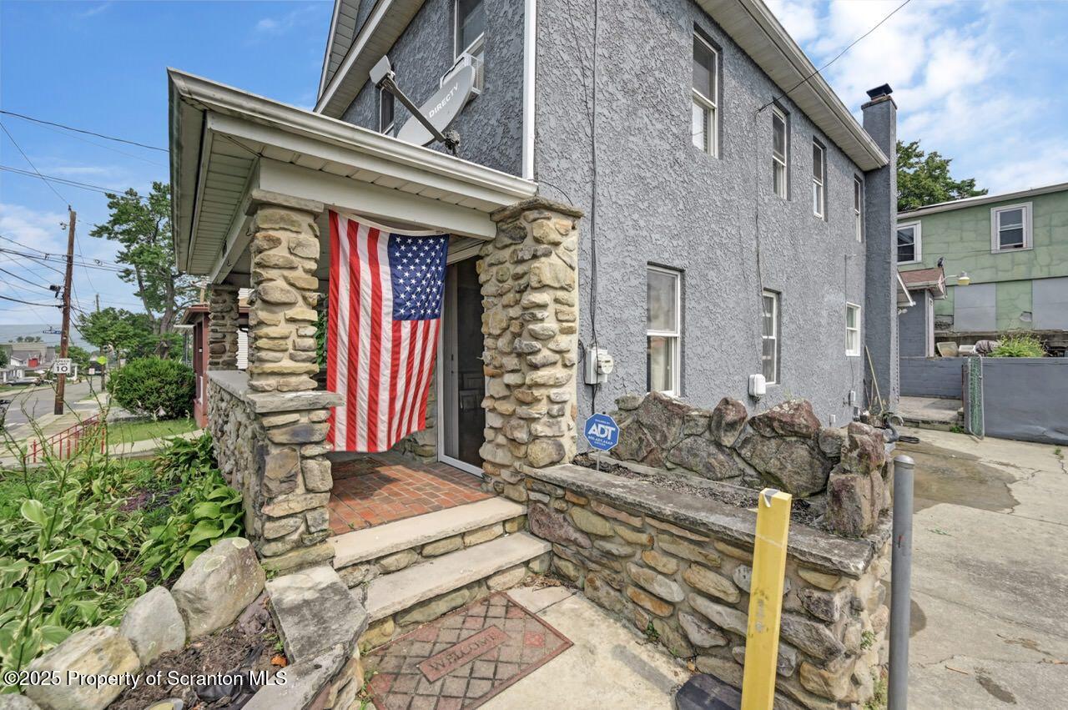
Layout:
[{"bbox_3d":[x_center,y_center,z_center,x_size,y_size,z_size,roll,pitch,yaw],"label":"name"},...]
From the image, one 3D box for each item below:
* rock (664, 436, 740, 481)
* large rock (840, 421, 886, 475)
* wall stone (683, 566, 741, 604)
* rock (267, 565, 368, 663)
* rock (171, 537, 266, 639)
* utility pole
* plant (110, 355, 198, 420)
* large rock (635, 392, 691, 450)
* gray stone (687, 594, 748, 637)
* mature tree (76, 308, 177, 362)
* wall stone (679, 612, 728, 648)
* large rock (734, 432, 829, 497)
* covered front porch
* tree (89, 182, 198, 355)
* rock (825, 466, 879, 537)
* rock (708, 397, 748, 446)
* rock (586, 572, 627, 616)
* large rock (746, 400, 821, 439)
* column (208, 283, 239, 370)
[{"bbox_3d":[1.175,0.717,2.926,0.280,0.270,0.460,0,0,-42],"label":"rock"},{"bbox_3d":[1.625,0.448,2.050,0.180,0.230,0.200,0,0,-41],"label":"large rock"},{"bbox_3d":[0.845,1.082,1.980,0.120,0.100,0.260,0,0,-41],"label":"wall stone"},{"bbox_3d":[-1.022,1.188,1.930,0.330,0.120,0.580,0,0,-41],"label":"rock"},{"bbox_3d":[-1.604,1.142,2.100,0.320,0.340,0.420,0,0,-41],"label":"rock"},{"bbox_3d":[-22.542,-2.091,20.000,0.290,9.900,0.290,4,0,0],"label":"utility pole"},{"bbox_3d":[-11.040,0.941,12.000,1.800,1.800,1.850,0,0,-40],"label":"plant"},{"bbox_3d":[0.971,0.483,3.140,0.260,0.360,0.380,0,0,-41],"label":"large rock"},{"bbox_3d":[0.880,1.171,1.922,0.140,0.125,0.290,0,0,-40],"label":"gray stone"},{"bbox_3d":[-35.435,-0.500,36.000,7.000,7.200,7.200,0,0,-41],"label":"mature tree"},{"bbox_3d":[0.829,1.309,1.982,0.140,0.125,0.240,0,0,-40],"label":"wall stone"},{"bbox_3d":[1.519,0.663,2.575,0.310,0.360,0.510,0,0,-42],"label":"large rock"},{"bbox_3d":[-2.018,0.050,4.076,2.300,2.300,4.700,0,0,-41],"label":"covered front porch"},{"bbox_3d":[-21.790,-3.700,24.000,6.800,12.600,6.800,0,0,-41],"label":"tree"},{"bbox_3d":[1.430,0.648,1.870,0.180,0.280,0.200,0,0,-41],"label":"rock"},{"bbox_3d":[1.318,0.451,2.821,0.250,0.320,0.230,0,0,-42],"label":"rock"},{"bbox_3d":[0.451,1.367,2.433,0.140,0.165,0.310,0,0,-40],"label":"rock"},{"bbox_3d":[1.543,0.386,2.570,0.260,0.220,0.360,0,0,-41],"label":"large rock"},{"bbox_3d":[-3.768,-0.319,5.030,0.310,0.990,0.310,0,0,-41],"label":"column"}]

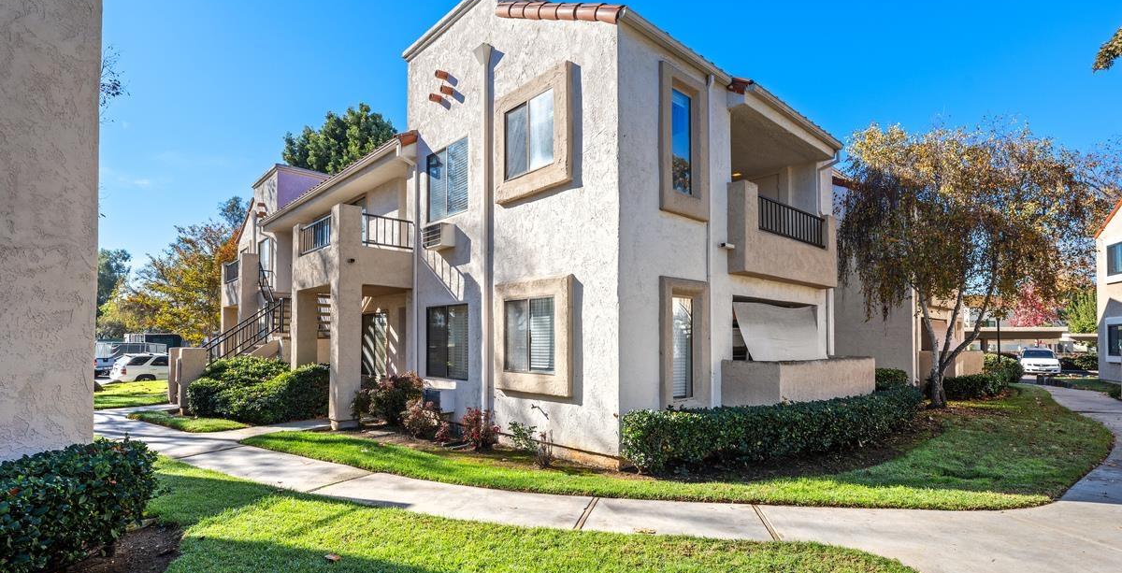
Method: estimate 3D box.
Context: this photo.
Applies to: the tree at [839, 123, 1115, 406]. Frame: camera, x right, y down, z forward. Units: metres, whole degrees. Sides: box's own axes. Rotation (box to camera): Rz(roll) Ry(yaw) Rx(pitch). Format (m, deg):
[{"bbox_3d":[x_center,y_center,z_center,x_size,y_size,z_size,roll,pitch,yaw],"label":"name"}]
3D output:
[{"bbox_3d":[8.950,-0.536,11.089,5.300,6.200,5.100,0,-5,0],"label":"tree"}]

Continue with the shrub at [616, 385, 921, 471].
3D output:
[{"bbox_3d":[3.620,1.878,7.465,6.500,0.720,0.950,4,-6,-37],"label":"shrub"}]

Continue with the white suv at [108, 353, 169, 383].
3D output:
[{"bbox_3d":[-19.700,4.174,25.333,1.920,1.770,4.750,-4,-7,40],"label":"white suv"}]

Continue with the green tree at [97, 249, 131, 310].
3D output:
[{"bbox_3d":[-39.900,1.556,43.028,6.500,10.000,6.500,0,-5,0],"label":"green tree"}]

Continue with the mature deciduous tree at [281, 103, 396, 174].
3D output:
[{"bbox_3d":[-10.200,-2.404,25.306,7.800,13.600,7.800,0,-5,0],"label":"mature deciduous tree"}]

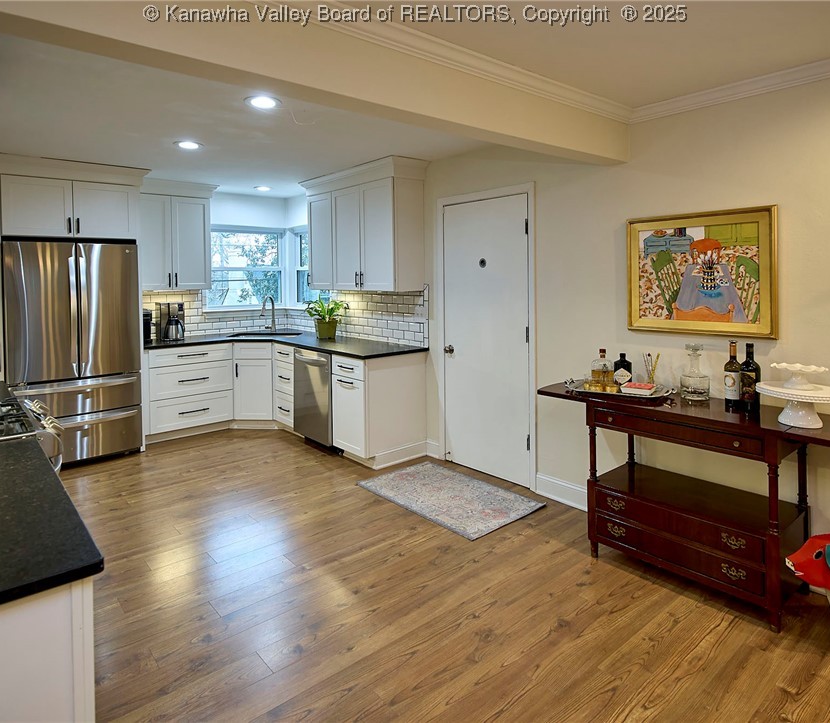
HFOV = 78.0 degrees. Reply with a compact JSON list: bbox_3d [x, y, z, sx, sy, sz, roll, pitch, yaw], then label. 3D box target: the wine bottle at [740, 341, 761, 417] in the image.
[{"bbox_3d":[1.512,0.083,2.310,0.080,0.320,0.080,-7,8,-44],"label":"wine bottle"}]

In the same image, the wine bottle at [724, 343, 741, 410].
[{"bbox_3d":[1.463,0.070,2.360,0.076,0.320,0.076,-7,8,-44],"label":"wine bottle"}]

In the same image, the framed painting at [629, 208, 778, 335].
[{"bbox_3d":[1.478,-0.450,2.710,0.040,0.640,0.735,-7,8,-44],"label":"framed painting"}]

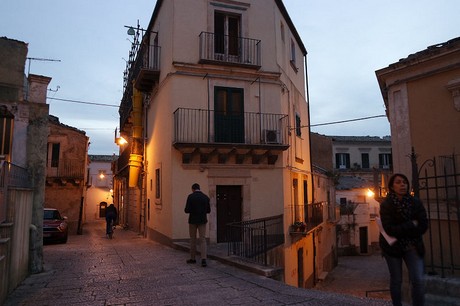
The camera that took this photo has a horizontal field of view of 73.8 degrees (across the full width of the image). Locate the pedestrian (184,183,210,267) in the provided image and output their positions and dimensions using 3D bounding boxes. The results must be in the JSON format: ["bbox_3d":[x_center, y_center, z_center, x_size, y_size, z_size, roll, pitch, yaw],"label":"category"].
[{"bbox_3d":[-0.700,1.551,6.600,0.560,1.740,0.360,1,-6,-10],"label":"pedestrian"}]

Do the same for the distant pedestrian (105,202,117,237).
[{"bbox_3d":[-5.797,3.307,14.900,0.580,1.700,0.600,2,-6,-23],"label":"distant pedestrian"}]

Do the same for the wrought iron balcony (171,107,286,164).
[{"bbox_3d":[0.071,-0.515,11.175,4.262,1.801,0.760,1,-6,-16],"label":"wrought iron balcony"}]

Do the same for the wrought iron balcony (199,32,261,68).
[{"bbox_3d":[0.003,-3.822,11.683,2.399,1.060,0.420,1,-6,-16],"label":"wrought iron balcony"}]

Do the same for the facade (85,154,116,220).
[{"bbox_3d":[-18.453,4.954,44.000,5.200,9.400,2.000,2,-6,-22],"label":"facade"}]

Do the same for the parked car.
[{"bbox_3d":[-8.407,3.257,14.036,1.730,1.480,3.950,3,-7,-27],"label":"parked car"}]

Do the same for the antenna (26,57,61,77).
[{"bbox_3d":[-5.939,-2.767,9.800,1.080,0.640,0.450,1,-6,-12],"label":"antenna"}]

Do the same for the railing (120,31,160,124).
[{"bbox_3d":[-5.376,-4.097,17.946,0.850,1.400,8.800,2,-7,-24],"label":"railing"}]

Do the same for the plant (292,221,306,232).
[{"bbox_3d":[2.824,3.020,12.486,0.600,0.500,0.320,-3,-7,25],"label":"plant"}]

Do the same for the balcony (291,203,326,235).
[{"bbox_3d":[3.777,2.939,14.538,0.750,1.130,4.960,-3,-7,25],"label":"balcony"}]

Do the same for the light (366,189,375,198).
[{"bbox_3d":[10.317,2.974,22.500,0.500,0.680,0.500,-2,-6,20],"label":"light"}]

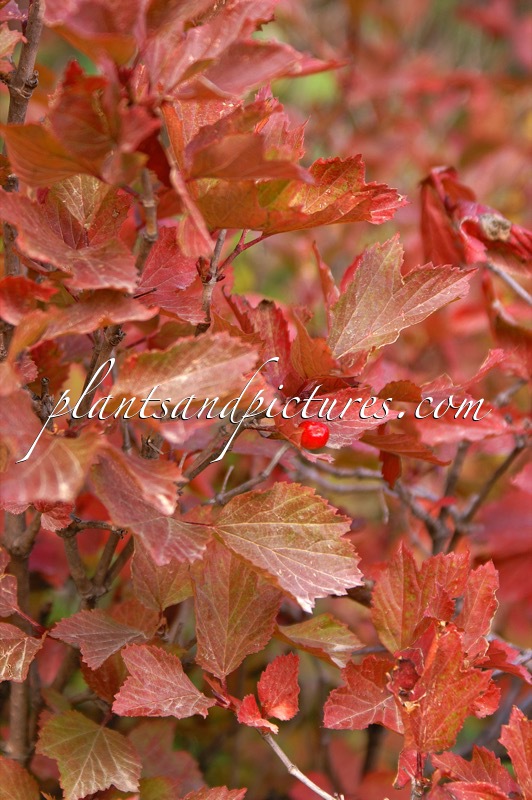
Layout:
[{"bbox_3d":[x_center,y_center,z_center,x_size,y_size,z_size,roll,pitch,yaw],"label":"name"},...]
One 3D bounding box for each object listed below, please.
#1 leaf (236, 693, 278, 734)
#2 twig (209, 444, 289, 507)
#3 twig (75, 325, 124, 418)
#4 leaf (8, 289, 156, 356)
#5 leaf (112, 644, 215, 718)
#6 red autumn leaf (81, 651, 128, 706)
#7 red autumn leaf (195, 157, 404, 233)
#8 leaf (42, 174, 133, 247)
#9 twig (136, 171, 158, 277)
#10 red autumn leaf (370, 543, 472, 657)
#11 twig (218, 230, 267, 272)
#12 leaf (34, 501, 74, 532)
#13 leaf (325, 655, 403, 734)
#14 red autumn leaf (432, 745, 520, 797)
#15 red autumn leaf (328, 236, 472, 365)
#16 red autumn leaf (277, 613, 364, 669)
[{"bbox_3d":[-0.003,0.124,0.792,0.017,0.010,0.015,24,50,5],"label":"leaf"},{"bbox_3d":[-0.007,0.030,0.810,0.041,0.011,0.010,-35,0,0],"label":"twig"},{"bbox_3d":[-0.070,-0.012,0.820,0.008,0.042,0.008,22,0,0],"label":"twig"},{"bbox_3d":[-0.065,-0.027,0.710,0.051,0.015,0.028,-17,21,-3],"label":"leaf"},{"bbox_3d":[-0.041,0.113,0.800,0.041,0.012,0.037,4,53,3],"label":"leaf"},{"bbox_3d":[-0.066,0.115,0.824,0.023,0.025,0.008,-11,-24,-5],"label":"red autumn leaf"},{"bbox_3d":[0.013,-0.081,0.784,0.080,0.016,0.040,0,31,-6],"label":"red autumn leaf"},{"bbox_3d":[-0.072,-0.075,0.800,0.037,0.036,0.013,0,-27,0],"label":"leaf"},{"bbox_3d":[-0.044,-0.066,0.741,0.007,0.040,0.006,5,6,0],"label":"twig"},{"bbox_3d":[0.063,0.081,0.808,0.038,0.045,0.013,9,-19,9],"label":"red autumn leaf"},{"bbox_3d":[-0.009,-0.057,0.770,0.024,0.007,0.005,-41,0,3],"label":"twig"},{"bbox_3d":[-0.082,0.045,0.770,0.017,0.016,0.010,4,18,-8],"label":"leaf"},{"bbox_3d":[0.037,0.114,0.775,0.032,0.029,0.013,-6,-12,-1],"label":"leaf"},{"bbox_3d":[0.077,0.136,0.731,0.031,0.020,0.012,10,30,1],"label":"red autumn leaf"},{"bbox_3d":[0.052,-0.037,0.775,0.059,0.036,0.013,-28,-18,-7],"label":"red autumn leaf"},{"bbox_3d":[0.021,0.091,0.756,0.033,0.011,0.023,9,37,-7],"label":"red autumn leaf"}]

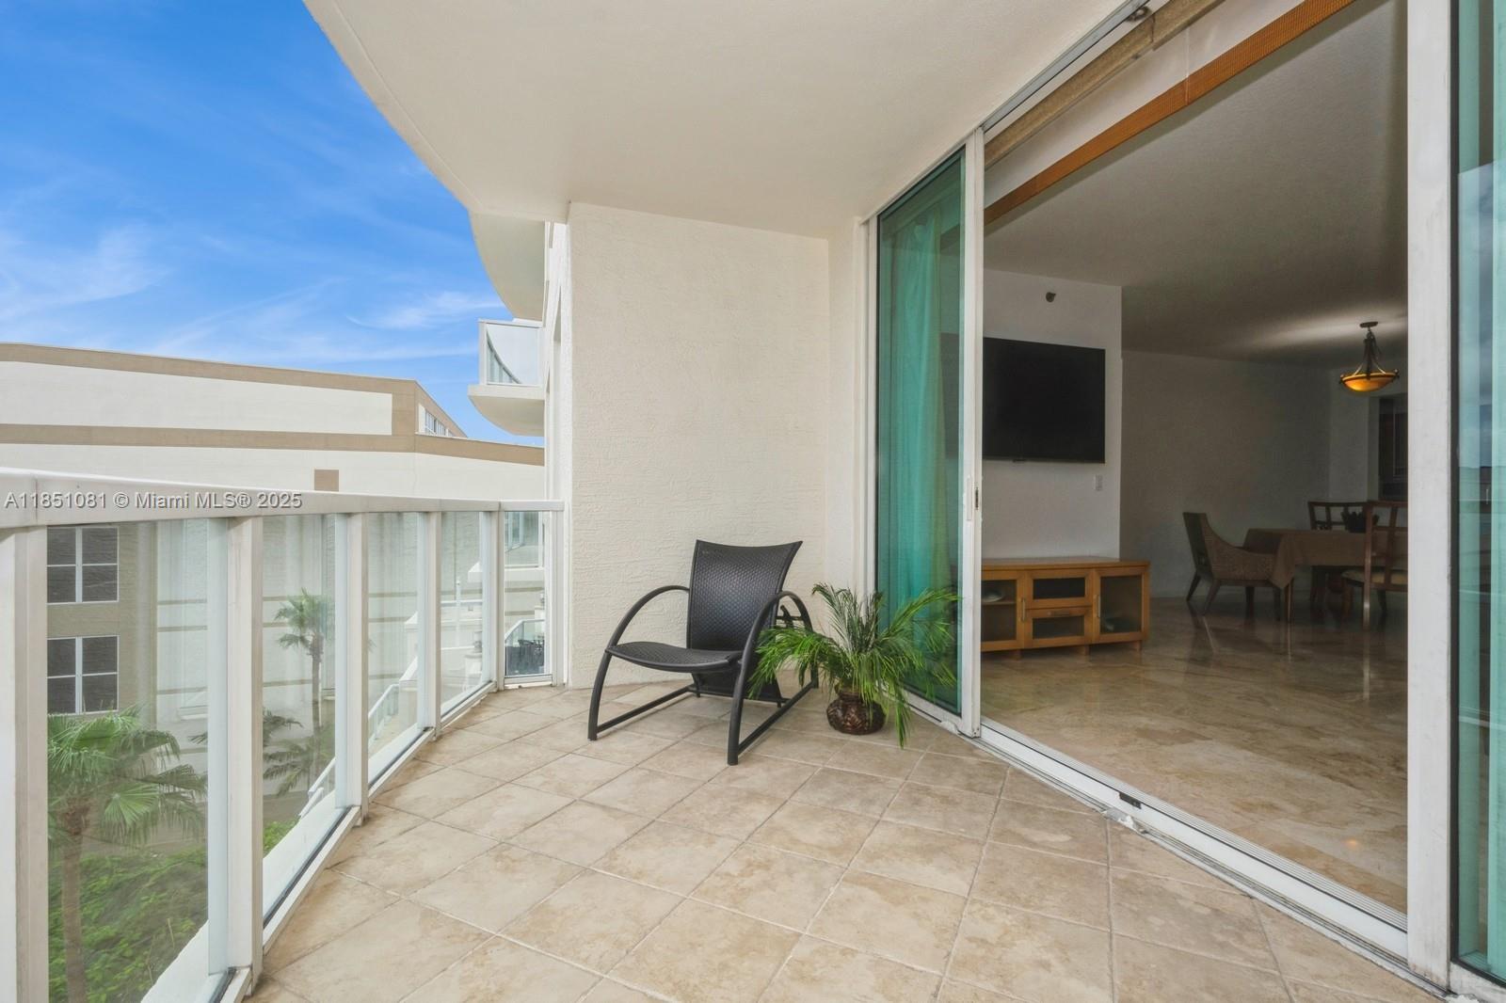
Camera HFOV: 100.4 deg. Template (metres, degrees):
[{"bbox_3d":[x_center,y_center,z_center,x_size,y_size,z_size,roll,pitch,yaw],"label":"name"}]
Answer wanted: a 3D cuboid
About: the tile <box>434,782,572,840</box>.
[{"bbox_3d":[-0.821,1.036,2.095,0.318,0.010,0.318,0,-1,26],"label":"tile"}]

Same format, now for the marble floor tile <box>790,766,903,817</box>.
[{"bbox_3d":[0.346,1.038,2.232,0.309,0.015,0.306,0,0,27],"label":"marble floor tile"}]

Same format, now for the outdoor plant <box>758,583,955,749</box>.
[{"bbox_3d":[0.477,0.712,2.897,0.900,0.670,0.800,0,0,9],"label":"outdoor plant"}]

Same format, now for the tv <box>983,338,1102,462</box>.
[{"bbox_3d":[1.923,-0.720,4.513,1.500,0.860,0.060,1,0,-18],"label":"tv"}]

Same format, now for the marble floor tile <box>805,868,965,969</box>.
[{"bbox_3d":[0.352,1.062,1.599,0.326,0.010,0.326,0,0,24],"label":"marble floor tile"}]

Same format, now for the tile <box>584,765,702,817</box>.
[{"bbox_3d":[-0.379,1.034,2.221,0.309,0.015,0.306,0,0,27],"label":"tile"}]

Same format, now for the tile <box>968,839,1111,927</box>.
[{"bbox_3d":[0.793,1.044,1.717,0.318,0.010,0.318,0,-1,26],"label":"tile"}]

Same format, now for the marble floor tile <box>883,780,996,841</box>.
[{"bbox_3d":[0.640,1.039,2.105,0.309,0.015,0.306,0,0,27],"label":"marble floor tile"}]

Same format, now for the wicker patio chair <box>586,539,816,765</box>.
[{"bbox_3d":[-0.185,0.638,3.162,0.695,0.840,1.080,0,0,22],"label":"wicker patio chair"}]

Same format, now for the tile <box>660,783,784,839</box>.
[{"bbox_3d":[-0.097,1.041,2.107,0.318,0.010,0.318,0,-1,26],"label":"tile"}]

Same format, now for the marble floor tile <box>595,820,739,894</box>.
[{"bbox_3d":[-0.241,1.038,1.834,0.318,0.010,0.318,0,-1,26],"label":"marble floor tile"}]

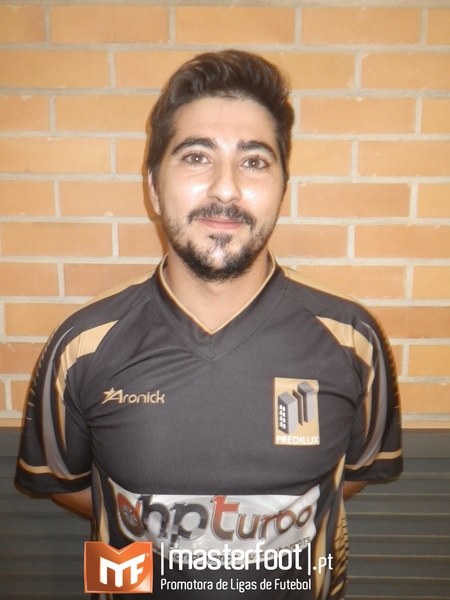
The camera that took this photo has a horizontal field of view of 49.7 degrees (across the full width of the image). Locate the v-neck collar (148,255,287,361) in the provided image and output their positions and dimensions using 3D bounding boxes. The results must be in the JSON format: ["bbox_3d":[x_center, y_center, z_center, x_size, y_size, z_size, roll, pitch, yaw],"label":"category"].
[{"bbox_3d":[-0.010,0.000,0.672,0.187,0.140,0.145,0,9,-2],"label":"v-neck collar"}]

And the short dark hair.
[{"bbox_3d":[-0.006,-0.213,0.628,0.183,0.185,0.195,3,7,-7],"label":"short dark hair"}]

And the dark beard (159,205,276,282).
[{"bbox_3d":[-0.008,-0.065,0.565,0.130,0.087,0.082,3,7,-7],"label":"dark beard"}]

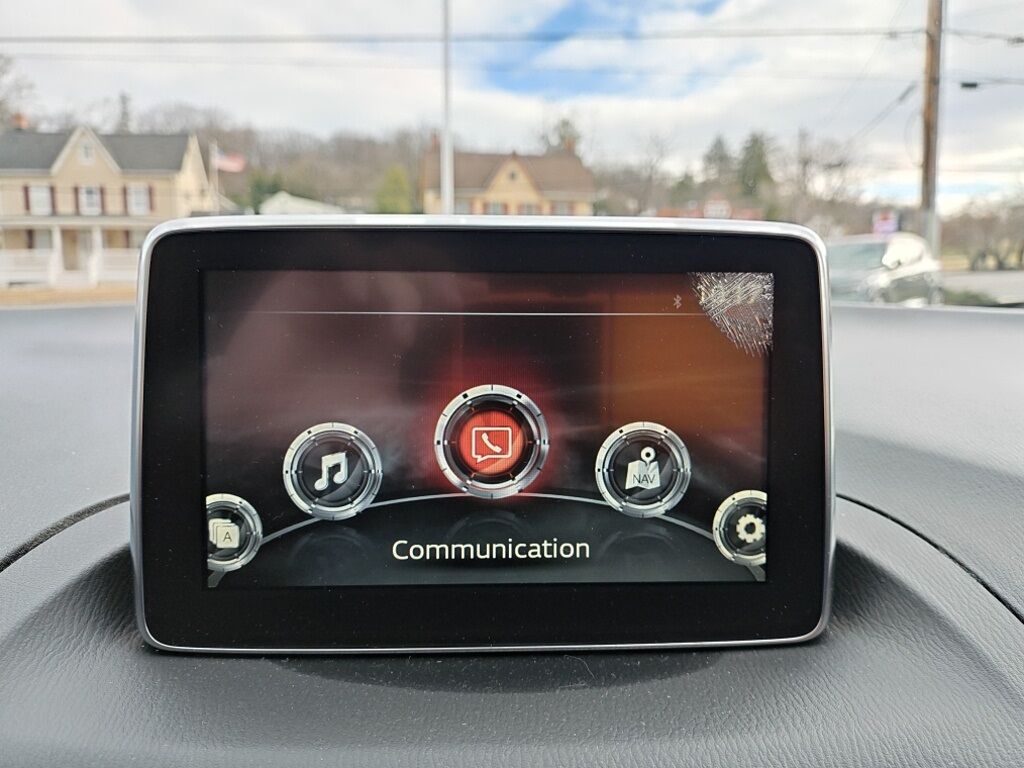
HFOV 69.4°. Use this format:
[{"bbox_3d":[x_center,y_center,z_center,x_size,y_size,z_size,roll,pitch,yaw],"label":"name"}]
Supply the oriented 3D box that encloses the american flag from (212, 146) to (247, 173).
[{"bbox_3d":[-14.400,-11.500,38.000,1.600,1.100,0.250,-2,8,-12],"label":"american flag"}]

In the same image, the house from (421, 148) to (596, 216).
[{"bbox_3d":[-0.650,-12.600,55.400,12.000,9.200,9.000,-1,8,-7],"label":"house"}]

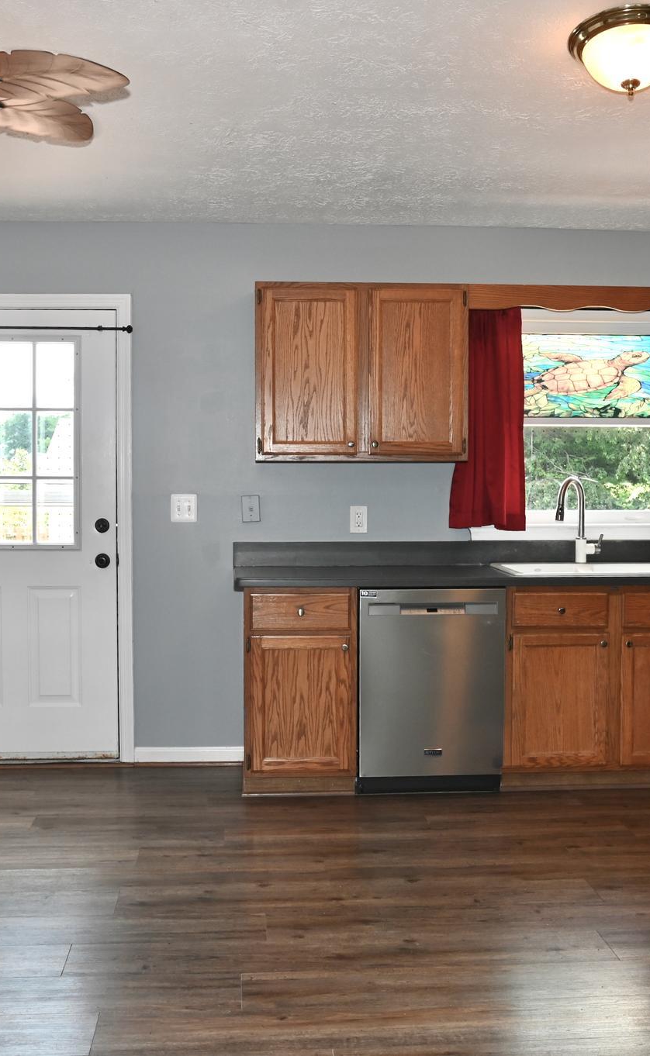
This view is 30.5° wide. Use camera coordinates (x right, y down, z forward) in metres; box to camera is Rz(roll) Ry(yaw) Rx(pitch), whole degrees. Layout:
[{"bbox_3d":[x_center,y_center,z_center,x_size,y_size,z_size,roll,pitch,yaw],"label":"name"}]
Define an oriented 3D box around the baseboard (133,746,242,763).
[{"bbox_3d":[-0.623,1.035,5.439,0.490,0.074,0.016,0,2,-5],"label":"baseboard"}]

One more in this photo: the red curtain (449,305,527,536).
[{"bbox_3d":[0.739,-0.502,5.413,0.345,1.025,0.090,0,2,-5],"label":"red curtain"}]

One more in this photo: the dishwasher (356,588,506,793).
[{"bbox_3d":[0.426,0.670,5.223,0.604,0.865,0.611,0,3,-4],"label":"dishwasher"}]

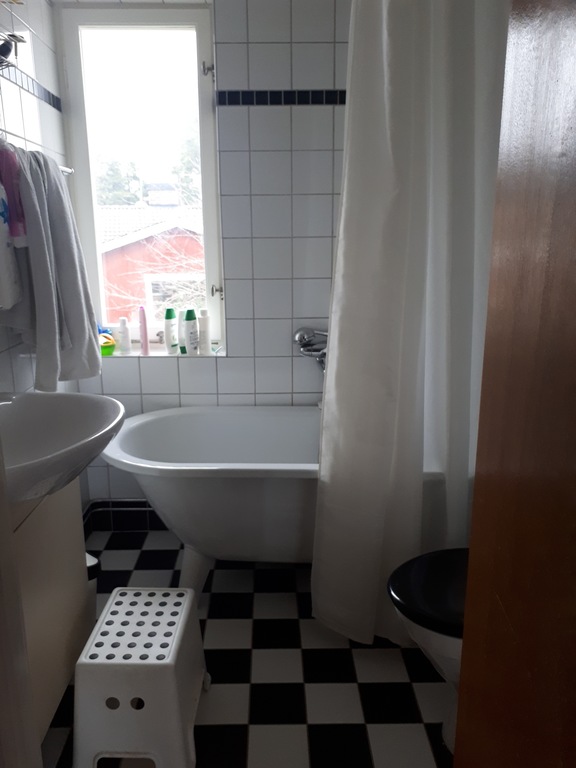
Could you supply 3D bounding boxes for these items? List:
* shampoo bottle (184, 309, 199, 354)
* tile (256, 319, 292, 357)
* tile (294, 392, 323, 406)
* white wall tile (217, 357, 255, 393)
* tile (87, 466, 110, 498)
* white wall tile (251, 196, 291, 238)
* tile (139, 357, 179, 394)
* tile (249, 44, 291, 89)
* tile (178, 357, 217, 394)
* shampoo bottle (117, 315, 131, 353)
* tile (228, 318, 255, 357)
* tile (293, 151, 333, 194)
[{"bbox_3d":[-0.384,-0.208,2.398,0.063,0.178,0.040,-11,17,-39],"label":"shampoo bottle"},{"bbox_3d":[-0.056,-0.181,2.345,0.149,0.149,0.010,0,13,0],"label":"tile"},{"bbox_3d":[0.097,0.109,2.413,0.148,0.148,0.010,0,15,0],"label":"tile"},{"bbox_3d":[-0.209,-0.034,2.403,0.150,0.150,0.008,0,14,-1],"label":"white wall tile"},{"bbox_3d":[-0.785,0.412,2.497,0.086,0.147,0.011,-1,14,-1],"label":"tile"},{"bbox_3d":[-0.059,-0.630,2.256,0.150,0.150,0.008,0,14,-1],"label":"white wall tile"},{"bbox_3d":[-0.514,-0.032,2.398,0.150,0.150,0.008,0,14,-1],"label":"tile"},{"bbox_3d":[-0.060,-1.128,2.131,0.150,0.150,0.008,0,14,-1],"label":"tile"},{"bbox_3d":[-0.355,-0.034,2.377,0.149,0.149,0.010,0,13,0],"label":"tile"},{"bbox_3d":[-0.659,-0.195,2.423,0.048,0.146,0.035,0,13,0],"label":"shampoo bottle"},{"bbox_3d":[-0.185,-0.180,2.334,0.105,0.148,0.010,0,15,0],"label":"tile"},{"bbox_3d":[0.093,-0.780,2.221,0.150,0.150,0.008,0,14,-1],"label":"tile"}]

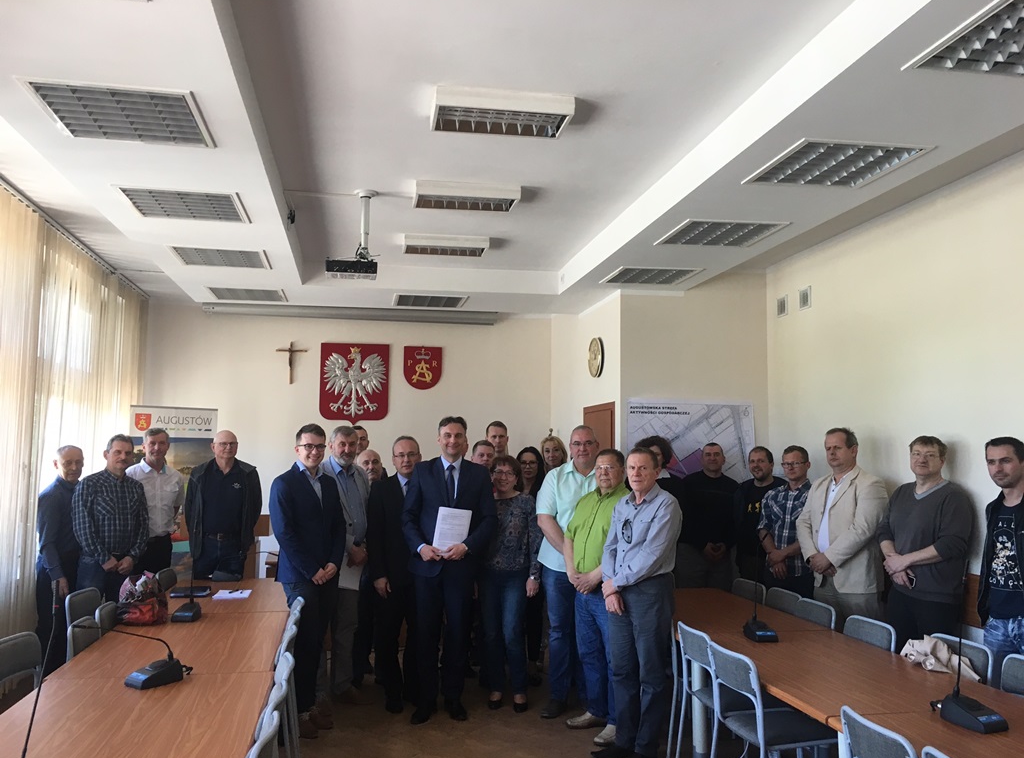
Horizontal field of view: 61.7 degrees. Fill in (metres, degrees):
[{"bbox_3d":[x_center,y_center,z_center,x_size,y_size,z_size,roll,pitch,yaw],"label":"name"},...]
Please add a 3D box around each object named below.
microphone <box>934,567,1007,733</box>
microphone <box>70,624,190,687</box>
[{"bbox_3d":[1.549,0.888,2.894,0.115,0.525,0.185,2,-5,-18],"label":"microphone"},{"bbox_3d":[-1.452,1.032,3.232,0.120,0.264,0.415,-3,-6,37],"label":"microphone"}]

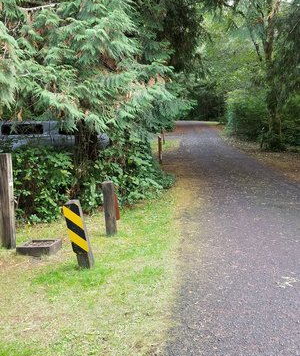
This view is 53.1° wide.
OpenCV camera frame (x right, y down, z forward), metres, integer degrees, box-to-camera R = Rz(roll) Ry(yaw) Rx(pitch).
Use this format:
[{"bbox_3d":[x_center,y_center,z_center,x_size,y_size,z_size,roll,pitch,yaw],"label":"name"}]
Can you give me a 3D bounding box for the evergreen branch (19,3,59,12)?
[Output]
[{"bbox_3d":[-1.856,-2.841,5.000,0.660,0.110,0.120,-9,11,-6],"label":"evergreen branch"}]

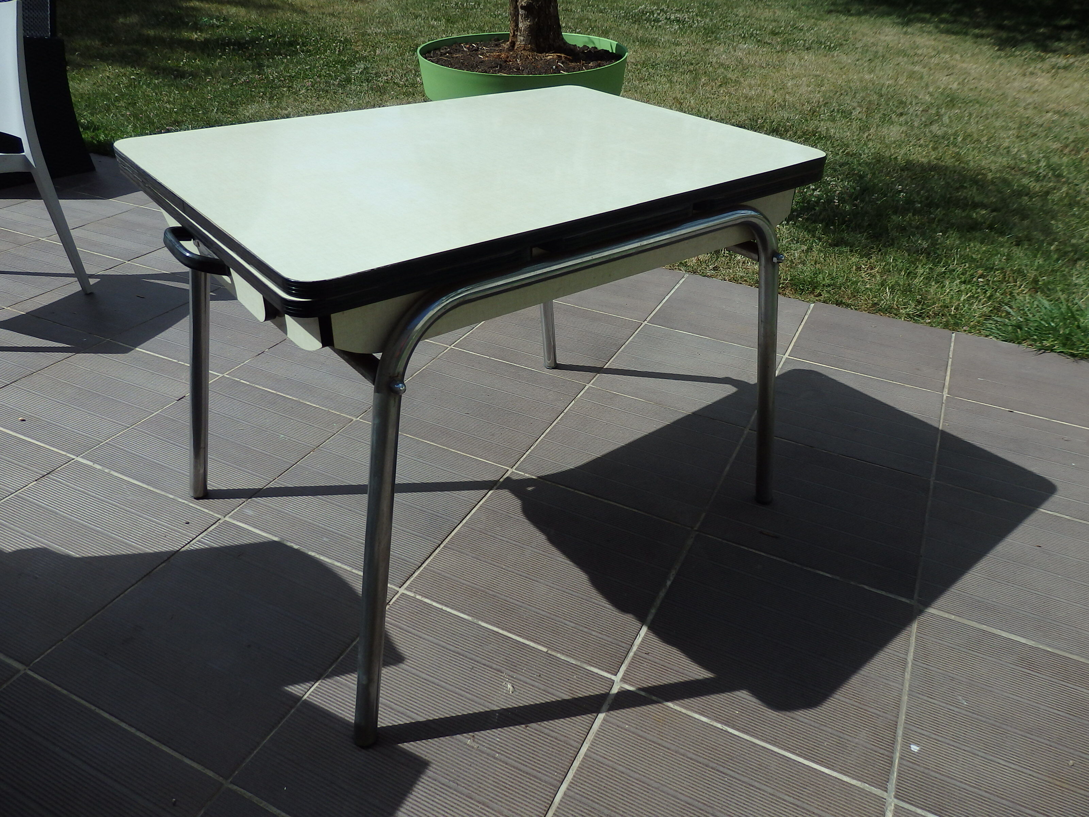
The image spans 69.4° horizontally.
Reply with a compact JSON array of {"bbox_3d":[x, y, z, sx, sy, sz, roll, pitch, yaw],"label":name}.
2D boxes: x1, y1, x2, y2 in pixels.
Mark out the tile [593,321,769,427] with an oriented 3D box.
[{"bbox_3d":[0.425,-0.102,2.288,0.446,0.020,0.443,16,35,21],"label":"tile"}]

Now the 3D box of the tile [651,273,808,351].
[{"bbox_3d":[0.624,-0.313,2.629,0.446,0.020,0.443,16,35,21],"label":"tile"}]

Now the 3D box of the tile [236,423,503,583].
[{"bbox_3d":[-0.380,0.197,1.772,0.446,0.020,0.443,16,35,21],"label":"tile"}]

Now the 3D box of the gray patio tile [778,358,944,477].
[{"bbox_3d":[0.823,0.017,2.122,0.446,0.020,0.443,16,35,21],"label":"gray patio tile"}]

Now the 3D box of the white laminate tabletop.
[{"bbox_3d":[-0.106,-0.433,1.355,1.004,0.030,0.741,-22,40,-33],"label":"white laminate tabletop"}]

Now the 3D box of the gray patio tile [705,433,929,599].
[{"bbox_3d":[0.623,0.226,1.781,0.446,0.020,0.443,16,35,21],"label":"gray patio tile"}]

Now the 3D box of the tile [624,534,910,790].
[{"bbox_3d":[0.423,0.434,1.443,0.446,0.020,0.443,16,35,21],"label":"tile"}]

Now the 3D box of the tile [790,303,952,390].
[{"bbox_3d":[1.024,-0.191,2.459,0.446,0.020,0.443,16,35,21],"label":"tile"}]

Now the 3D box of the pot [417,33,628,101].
[{"bbox_3d":[-0.123,-2.001,4.709,1.220,0.256,1.220,1,34,-1],"label":"pot"}]

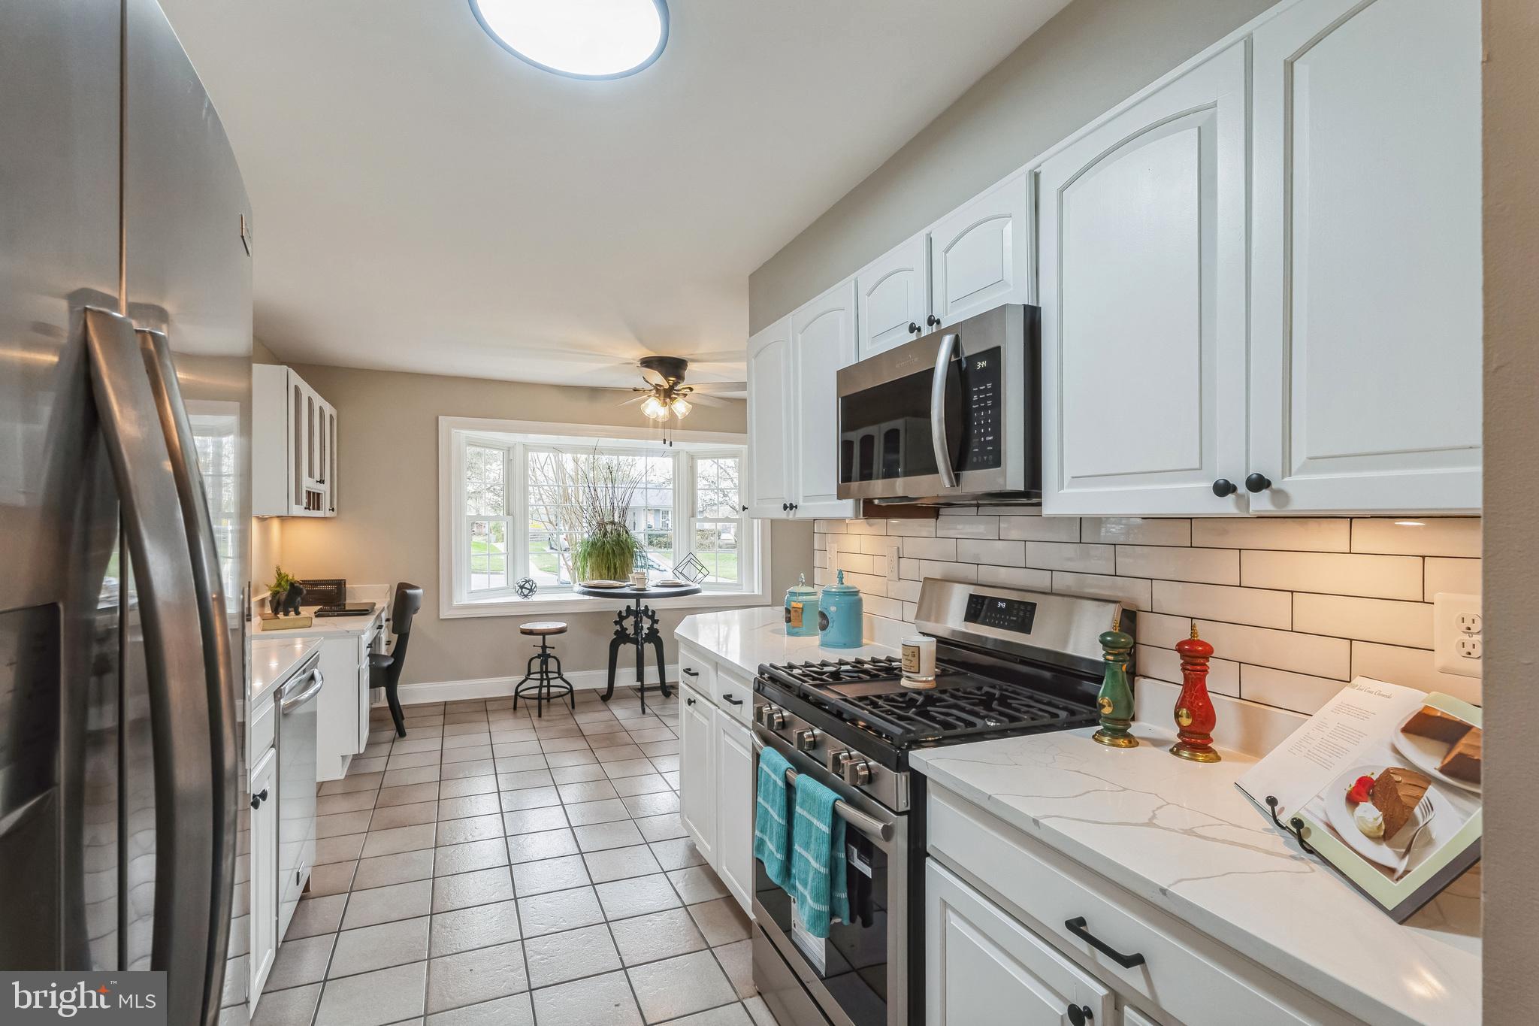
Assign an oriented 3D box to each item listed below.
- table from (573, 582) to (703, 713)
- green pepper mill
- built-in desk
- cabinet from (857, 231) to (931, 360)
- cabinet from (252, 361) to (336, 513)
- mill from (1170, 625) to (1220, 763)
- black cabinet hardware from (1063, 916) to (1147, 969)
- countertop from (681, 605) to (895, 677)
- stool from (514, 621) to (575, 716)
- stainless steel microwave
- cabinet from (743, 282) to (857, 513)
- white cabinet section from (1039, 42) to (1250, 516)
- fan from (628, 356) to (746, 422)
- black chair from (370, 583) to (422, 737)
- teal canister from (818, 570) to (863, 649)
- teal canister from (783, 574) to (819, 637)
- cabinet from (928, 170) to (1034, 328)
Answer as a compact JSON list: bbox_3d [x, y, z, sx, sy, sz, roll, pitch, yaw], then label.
[{"bbox_3d":[-0.971,0.989,5.115,0.940,0.870,0.940,0,-1,-24],"label":"table"},{"bbox_3d":[0.723,0.357,1.429,0.083,0.230,0.083,0,-1,-24],"label":"green pepper mill"},{"bbox_3d":[-2.763,0.977,4.183,0.665,0.905,1.380,0,0,-24],"label":"built-in desk"},{"bbox_3d":[0.509,-0.623,2.134,0.315,0.335,0.385,0,0,-24],"label":"cabinet"},{"bbox_3d":[-2.962,-0.361,4.209,0.320,0.780,1.550,0,-1,-24],"label":"cabinet"},{"bbox_3d":[0.875,0.363,1.406,0.090,0.270,0.090,0,0,-24],"label":"mill"},{"bbox_3d":[0.488,0.627,1.002,0.033,0.015,0.118,0,0,-24],"label":"black cabinet hardware"},{"bbox_3d":[-0.028,0.523,2.899,0.660,0.032,1.470,0,0,-24],"label":"countertop"},{"bbox_3d":[-1.623,1.117,4.942,0.410,0.610,0.410,0,-1,-24],"label":"stool"},{"bbox_3d":[0.541,-0.251,1.926,0.430,0.420,0.757,0,0,-24],"label":"stainless steel microwave"},{"bbox_3d":[0.244,-0.358,2.629,0.325,0.772,0.900,0,-1,-24],"label":"cabinet"},{"bbox_3d":[0.836,-0.388,1.380,0.330,0.790,0.440,0,0,-24],"label":"white cabinet section"},{"bbox_3d":[-0.694,-0.802,4.508,1.220,0.420,1.220,0,-1,-24],"label":"fan"},{"bbox_3d":[-2.589,0.937,4.468,0.590,0.980,0.470,0,0,-24],"label":"black chair"},{"bbox_3d":[0.277,0.361,2.627,0.172,0.291,0.172,0,0,0],"label":"teal canister"},{"bbox_3d":[0.133,0.366,2.781,0.135,0.240,0.135,0,-1,-24],"label":"teal canister"},{"bbox_3d":[0.649,-0.602,1.733,0.325,0.300,0.380,0,-1,-24],"label":"cabinet"}]

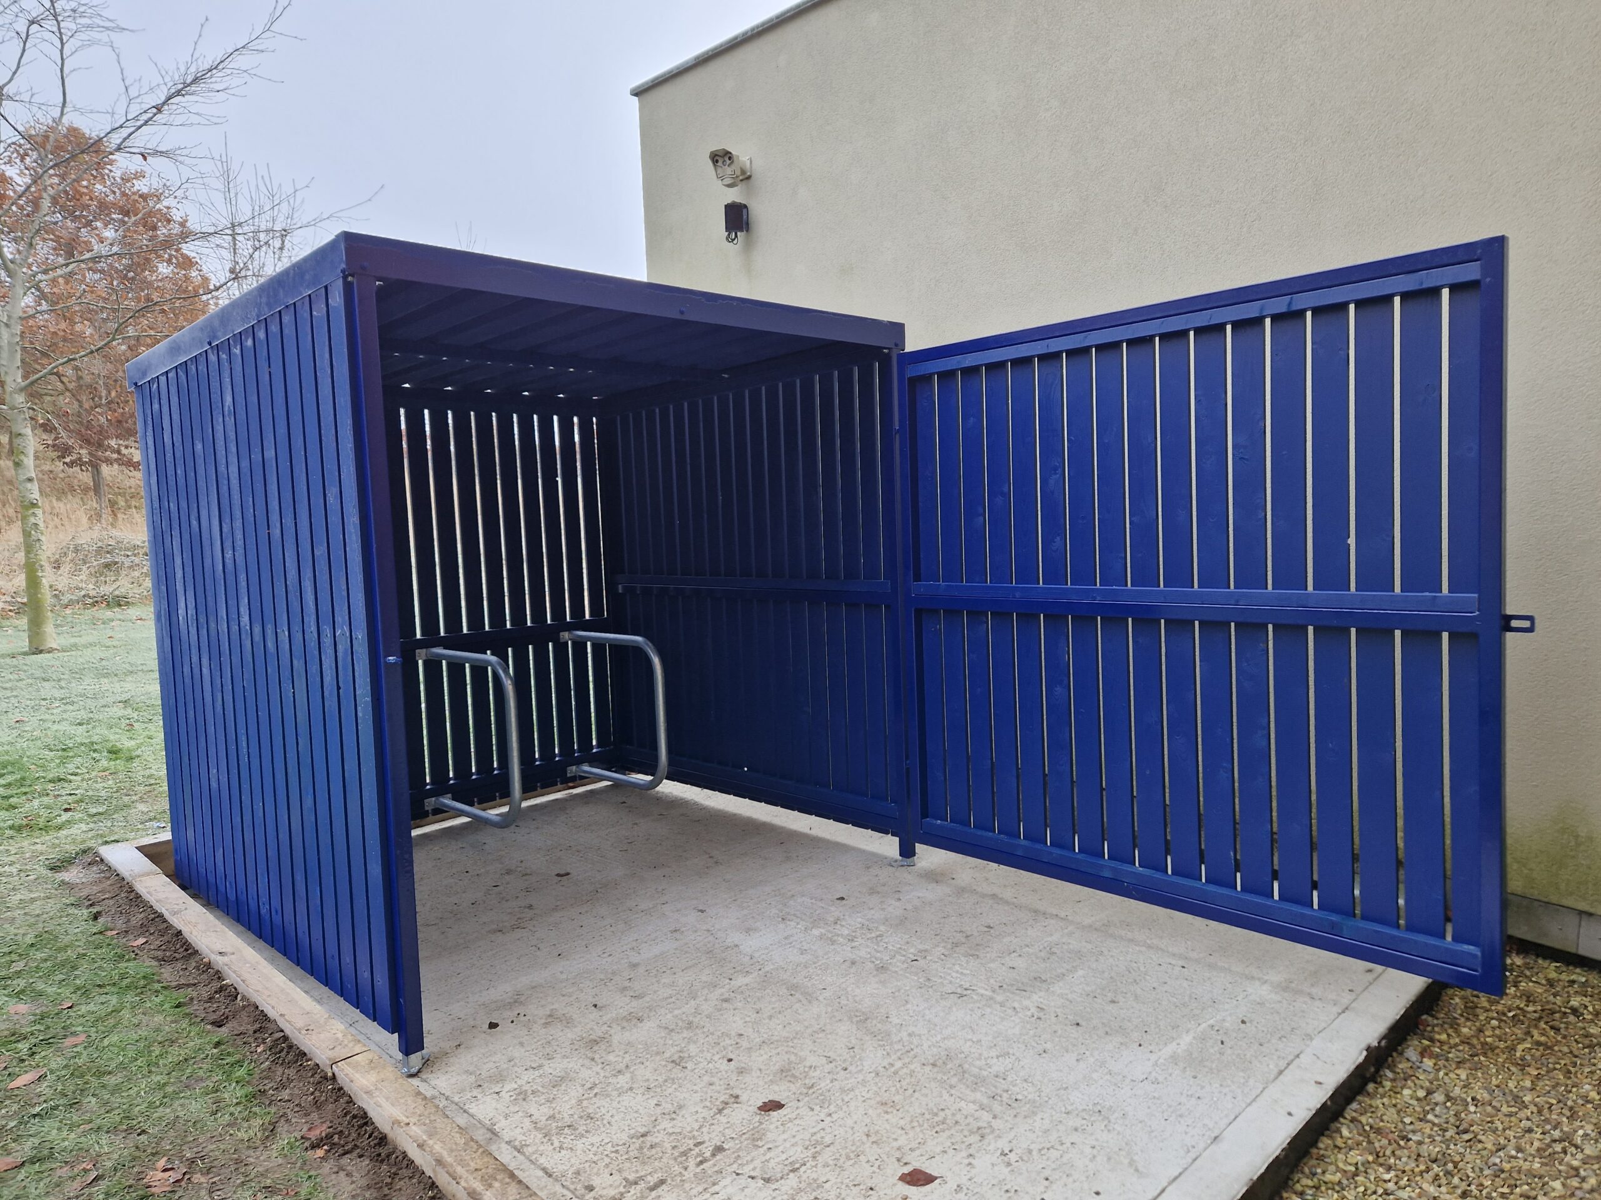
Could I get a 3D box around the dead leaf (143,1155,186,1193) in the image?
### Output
[{"bbox_3d":[-1.486,1.344,2.486,0.090,0.030,0.085,-5,4,-33],"label":"dead leaf"}]

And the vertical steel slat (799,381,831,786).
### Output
[{"bbox_3d":[0.069,-0.057,4.503,0.020,1.853,0.095,-6,5,-45],"label":"vertical steel slat"}]

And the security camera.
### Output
[{"bbox_3d":[-0.369,-2.257,5.557,0.145,0.150,0.205,-1,4,19],"label":"security camera"}]

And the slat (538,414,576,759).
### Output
[{"bbox_3d":[-1.238,-0.045,5.404,0.095,1.868,0.020,-6,5,-45],"label":"slat"}]

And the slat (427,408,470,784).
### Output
[{"bbox_3d":[-1.641,-0.002,5.004,0.095,1.868,0.020,-6,5,-45],"label":"slat"}]

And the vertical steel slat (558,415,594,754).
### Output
[{"bbox_3d":[-1.157,-0.054,5.485,0.095,1.868,0.020,-6,5,-45],"label":"vertical steel slat"}]

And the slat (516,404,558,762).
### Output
[{"bbox_3d":[-1.318,-0.036,5.325,0.095,1.868,0.020,-6,5,-45],"label":"slat"}]

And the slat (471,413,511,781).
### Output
[{"bbox_3d":[-1.479,-0.019,5.165,0.095,1.868,0.020,-6,5,-45],"label":"slat"}]

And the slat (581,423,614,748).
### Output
[{"bbox_3d":[-1.075,-0.063,5.566,0.095,1.868,0.020,-6,5,-45],"label":"slat"}]

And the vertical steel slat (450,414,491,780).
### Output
[{"bbox_3d":[-1.560,-0.010,5.085,0.095,1.868,0.020,-6,5,-45],"label":"vertical steel slat"}]

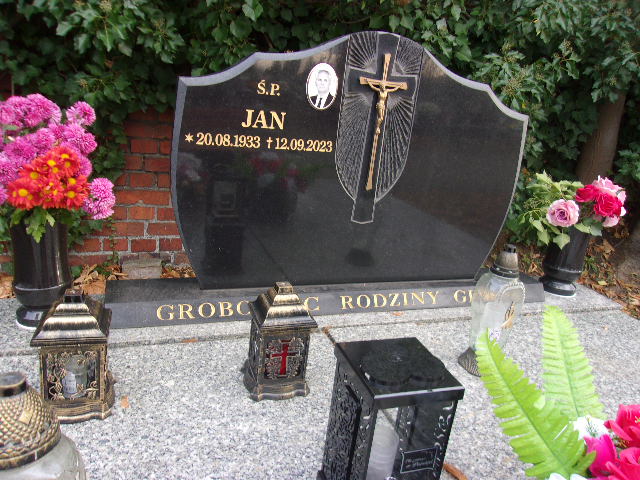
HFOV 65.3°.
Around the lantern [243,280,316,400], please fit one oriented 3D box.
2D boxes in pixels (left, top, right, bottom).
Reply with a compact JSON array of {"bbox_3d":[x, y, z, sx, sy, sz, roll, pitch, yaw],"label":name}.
[{"bbox_3d":[-0.089,0.218,1.127,0.126,0.252,0.126,0,18,-19],"label":"lantern"}]

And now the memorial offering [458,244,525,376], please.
[{"bbox_3d":[0.441,0.169,1.247,0.130,0.327,0.120,2,18,-14],"label":"memorial offering"}]

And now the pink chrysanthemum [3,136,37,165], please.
[{"bbox_3d":[-0.650,-0.194,1.078,0.071,0.060,0.053,-4,20,-30],"label":"pink chrysanthemum"}]

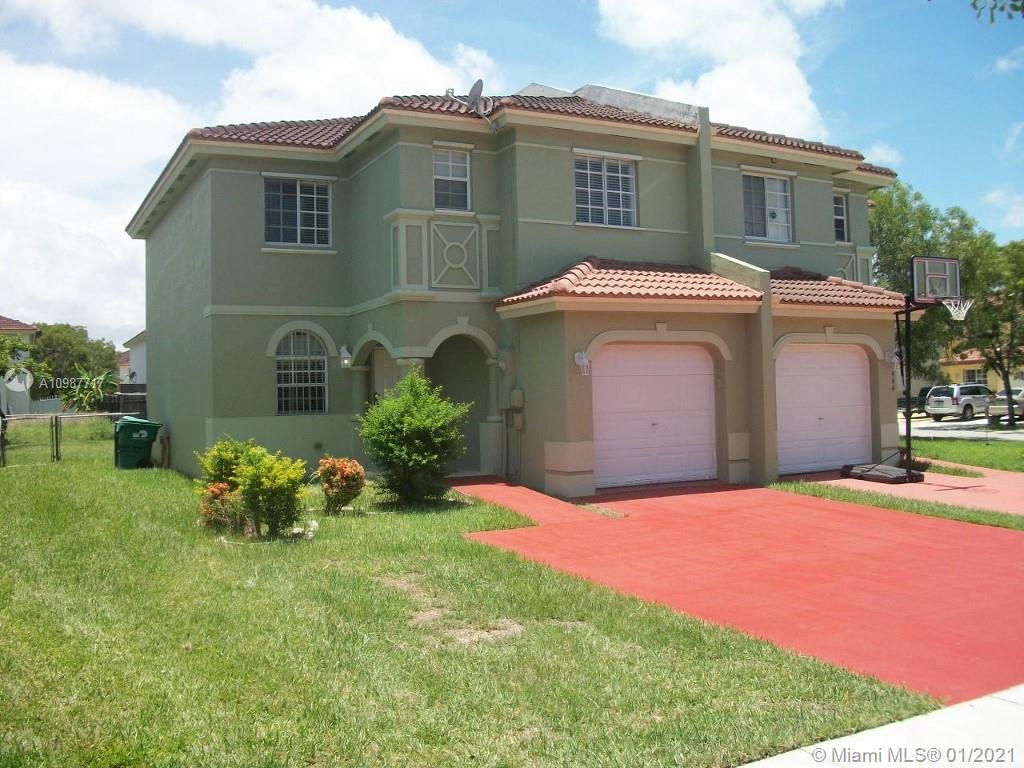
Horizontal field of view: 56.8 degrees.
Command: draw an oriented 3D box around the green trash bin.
[{"bbox_3d":[-7.970,1.259,20.200,0.860,1.120,0.700,-1,0,-29],"label":"green trash bin"}]

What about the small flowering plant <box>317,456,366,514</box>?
[{"bbox_3d":[-2.098,1.249,11.650,0.600,0.700,0.580,-1,0,-29],"label":"small flowering plant"}]

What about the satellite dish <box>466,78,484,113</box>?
[{"bbox_3d":[-0.563,-4.450,14.600,0.240,0.470,0.500,-2,0,22],"label":"satellite dish"}]

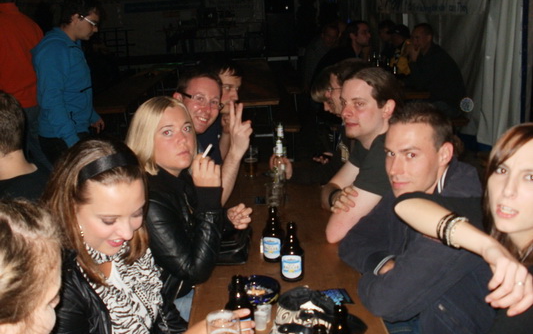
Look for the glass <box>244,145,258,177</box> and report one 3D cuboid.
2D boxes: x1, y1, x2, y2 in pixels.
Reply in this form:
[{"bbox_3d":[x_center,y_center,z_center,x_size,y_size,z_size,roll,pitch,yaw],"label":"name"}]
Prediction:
[{"bbox_3d":[-0.074,-0.027,2.757,0.069,0.156,0.069,-2,15,0],"label":"glass"}]

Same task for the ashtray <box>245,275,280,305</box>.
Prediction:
[{"bbox_3d":[-0.034,0.352,1.567,0.143,0.040,0.143,-2,15,0],"label":"ashtray"}]

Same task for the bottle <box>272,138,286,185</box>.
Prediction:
[{"bbox_3d":[0.062,-0.018,2.574,0.062,0.225,0.062,-2,15,0],"label":"bottle"}]

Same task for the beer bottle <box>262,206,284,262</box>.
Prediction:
[{"bbox_3d":[0.025,0.217,1.812,0.069,0.171,0.069,-2,15,0],"label":"beer bottle"}]

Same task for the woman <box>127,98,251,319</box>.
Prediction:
[{"bbox_3d":[-0.257,0.428,1.790,0.620,1.300,0.500,1,15,10],"label":"woman"}]

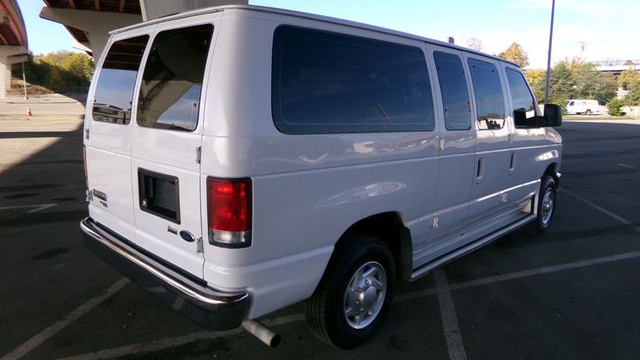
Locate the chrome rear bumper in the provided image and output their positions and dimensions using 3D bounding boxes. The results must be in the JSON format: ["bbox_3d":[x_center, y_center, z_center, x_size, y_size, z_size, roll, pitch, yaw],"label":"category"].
[{"bbox_3d":[-1.090,0.449,2.623,2.000,0.185,0.220,10,14,43],"label":"chrome rear bumper"}]

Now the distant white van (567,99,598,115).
[{"bbox_3d":[35.179,-9.886,60.500,5.300,2.080,2.000,5,11,25],"label":"distant white van"}]

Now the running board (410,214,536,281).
[{"bbox_3d":[1.379,0.494,3.869,0.170,0.090,2.400,10,14,43],"label":"running board"}]

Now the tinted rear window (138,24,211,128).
[{"bbox_3d":[-0.751,-0.519,2.286,0.610,0.525,0.050,10,-2,43],"label":"tinted rear window"}]

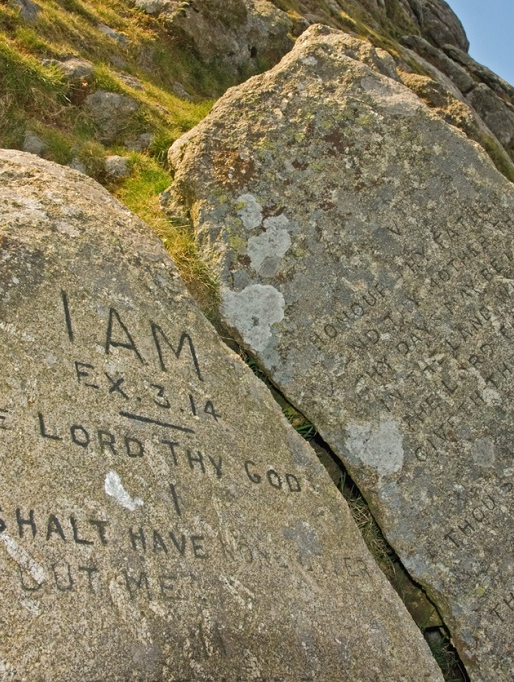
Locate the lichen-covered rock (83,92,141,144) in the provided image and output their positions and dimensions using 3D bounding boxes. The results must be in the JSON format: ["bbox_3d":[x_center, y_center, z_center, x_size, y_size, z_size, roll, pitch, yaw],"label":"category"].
[{"bbox_3d":[-0.566,-0.870,2.980,0.210,0.175,0.160,6,-11,-8],"label":"lichen-covered rock"}]

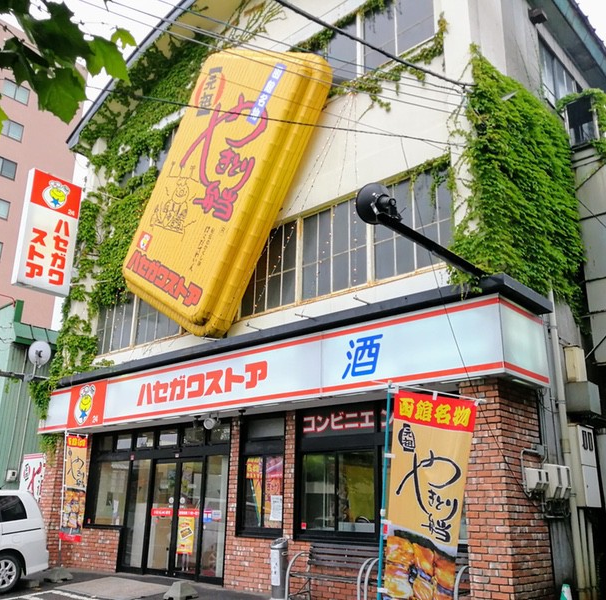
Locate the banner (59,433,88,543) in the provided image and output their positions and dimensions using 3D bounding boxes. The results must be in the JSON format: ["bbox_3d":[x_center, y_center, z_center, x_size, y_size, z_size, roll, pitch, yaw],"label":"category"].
[{"bbox_3d":[-4.010,3.290,10.999,0.660,1.820,0.060,-12,-22,36],"label":"banner"}]

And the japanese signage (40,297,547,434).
[{"bbox_3d":[-1.539,1.720,11.680,11.790,0.927,1.250,-15,-24,40],"label":"japanese signage"}]

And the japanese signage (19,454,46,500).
[{"bbox_3d":[-5.730,4.160,13.210,0.720,1.750,0.060,-9,-21,29],"label":"japanese signage"}]

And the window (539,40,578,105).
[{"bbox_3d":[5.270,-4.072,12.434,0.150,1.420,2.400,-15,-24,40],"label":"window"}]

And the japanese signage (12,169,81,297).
[{"bbox_3d":[-6.694,-1.692,16.299,0.320,3.130,1.360,-15,-24,40],"label":"japanese signage"}]

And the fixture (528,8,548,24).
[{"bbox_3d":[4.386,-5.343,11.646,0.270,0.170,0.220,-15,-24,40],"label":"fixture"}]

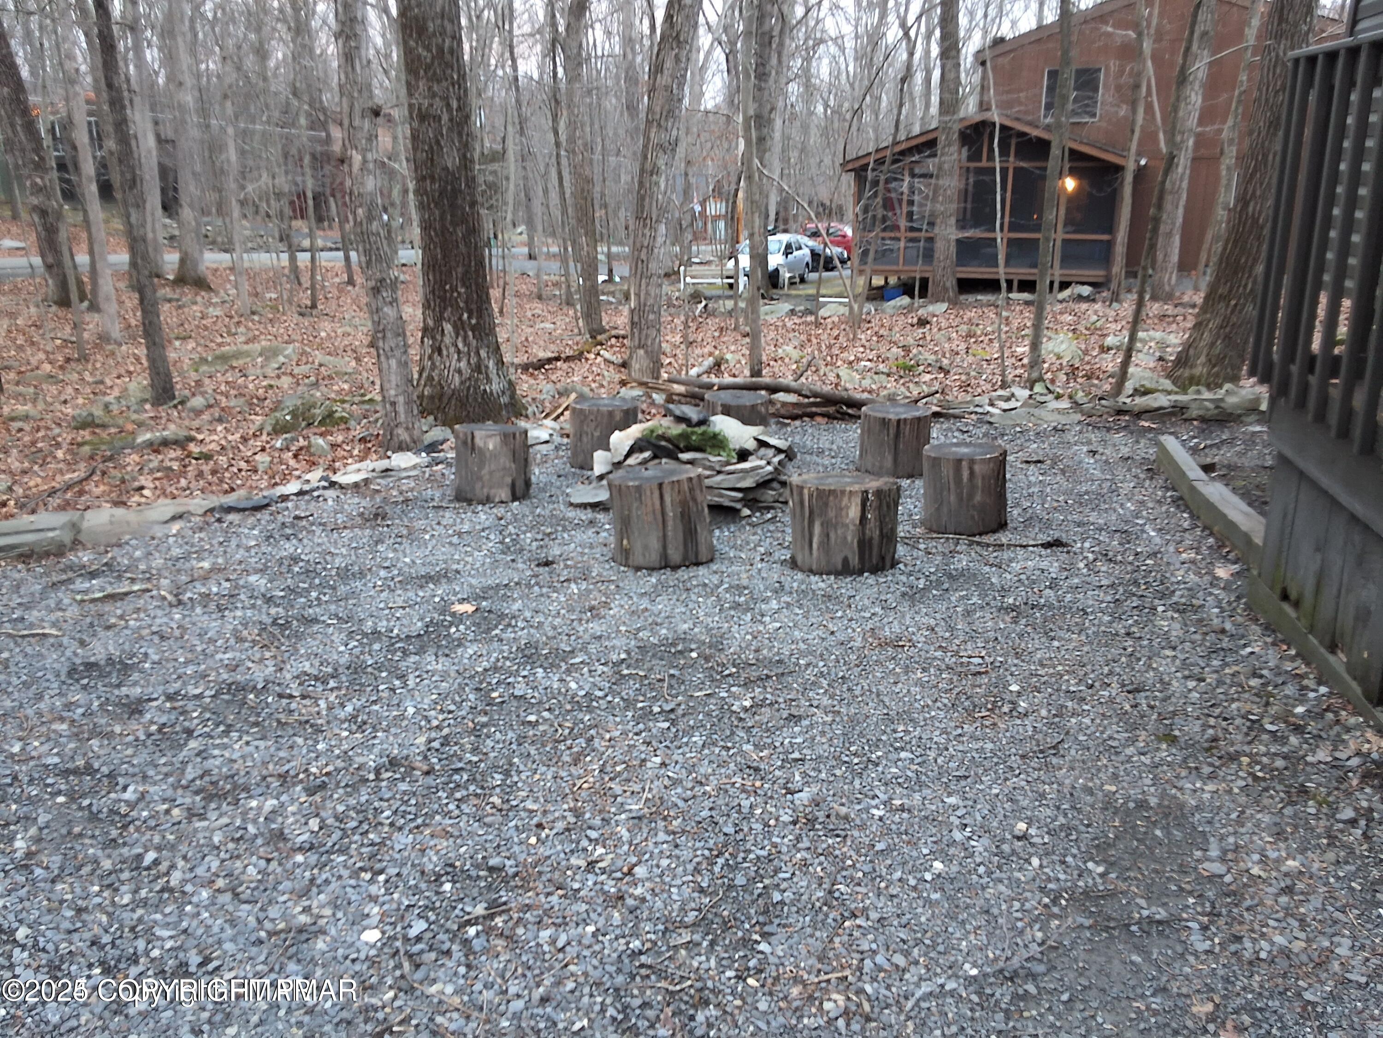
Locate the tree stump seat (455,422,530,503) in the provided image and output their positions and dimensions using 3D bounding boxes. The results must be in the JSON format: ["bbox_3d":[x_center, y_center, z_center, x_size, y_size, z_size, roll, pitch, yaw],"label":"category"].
[{"bbox_3d":[-1.093,-0.310,6.130,0.394,0.358,0.394,-3,16,-10],"label":"tree stump seat"}]

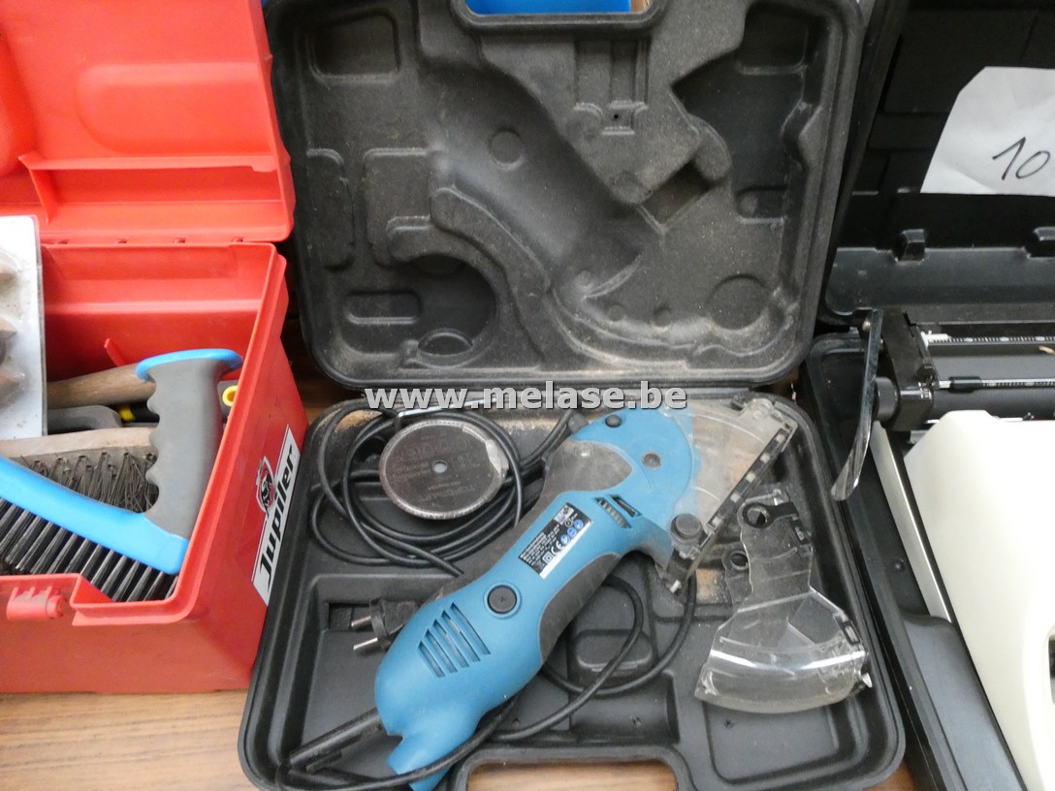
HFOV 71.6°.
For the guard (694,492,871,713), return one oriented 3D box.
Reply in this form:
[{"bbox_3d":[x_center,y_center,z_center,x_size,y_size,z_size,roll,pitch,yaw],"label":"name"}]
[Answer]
[{"bbox_3d":[0.135,0.124,0.433,0.092,0.055,0.114,-9,52,-6],"label":"guard"}]

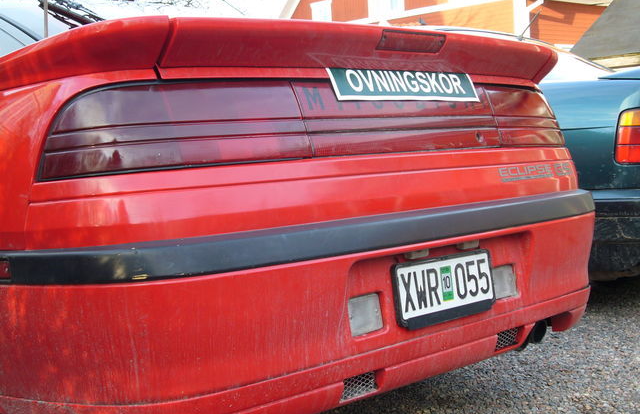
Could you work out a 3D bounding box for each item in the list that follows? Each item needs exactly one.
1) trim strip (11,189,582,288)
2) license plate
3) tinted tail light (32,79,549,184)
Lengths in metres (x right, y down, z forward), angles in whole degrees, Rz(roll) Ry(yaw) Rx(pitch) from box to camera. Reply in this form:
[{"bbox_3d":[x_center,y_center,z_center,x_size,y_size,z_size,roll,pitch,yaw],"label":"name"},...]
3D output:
[{"bbox_3d":[0.186,0.029,1.917,1.660,0.090,0.370,-6,7,-41],"label":"trim strip"},{"bbox_3d":[0.277,0.174,1.830,0.312,0.128,0.020,-6,-2,-41],"label":"license plate"},{"bbox_3d":[0.158,-0.192,1.923,1.550,0.190,0.210,-6,7,-41],"label":"tinted tail light"}]

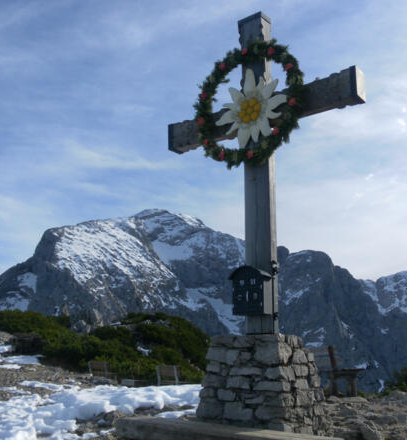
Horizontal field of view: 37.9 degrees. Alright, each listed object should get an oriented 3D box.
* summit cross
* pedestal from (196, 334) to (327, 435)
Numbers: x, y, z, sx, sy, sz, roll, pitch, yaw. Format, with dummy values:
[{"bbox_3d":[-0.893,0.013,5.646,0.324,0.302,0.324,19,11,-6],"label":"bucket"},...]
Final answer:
[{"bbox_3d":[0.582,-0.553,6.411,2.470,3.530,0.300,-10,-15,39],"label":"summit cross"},{"bbox_3d":[0.560,1.622,6.000,1.040,0.890,0.800,-10,-15,39],"label":"pedestal"}]

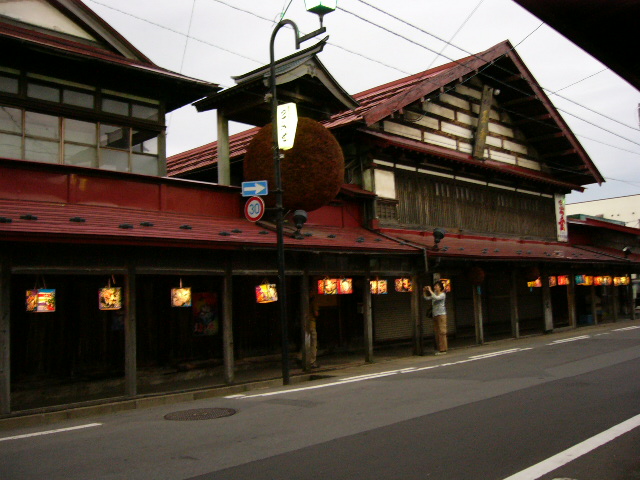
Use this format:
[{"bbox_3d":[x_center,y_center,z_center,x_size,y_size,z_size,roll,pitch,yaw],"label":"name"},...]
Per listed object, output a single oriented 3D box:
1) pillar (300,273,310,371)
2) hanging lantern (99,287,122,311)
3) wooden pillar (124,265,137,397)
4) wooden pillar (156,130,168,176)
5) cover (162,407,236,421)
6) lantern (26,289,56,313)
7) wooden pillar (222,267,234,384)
[{"bbox_3d":[-0.291,1.572,12.549,0.105,1.884,0.105,2,-7,-45],"label":"pillar"},{"bbox_3d":[-3.173,0.886,9.800,0.325,0.335,0.325,0,-6,-23],"label":"hanging lantern"},{"bbox_3d":[-2.914,1.385,9.950,0.115,2.005,0.115,2,-7,-45],"label":"wooden pillar"},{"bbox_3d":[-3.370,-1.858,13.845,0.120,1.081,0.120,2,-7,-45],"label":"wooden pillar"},{"bbox_3d":[-1.589,2.307,8.604,0.940,0.040,0.940,-3,-5,0],"label":"cover"},{"bbox_3d":[-3.905,0.852,9.073,0.290,0.315,0.290,-6,-6,35],"label":"lantern"},{"bbox_3d":[-1.588,1.474,11.264,0.112,2.011,0.112,2,-7,-45],"label":"wooden pillar"}]

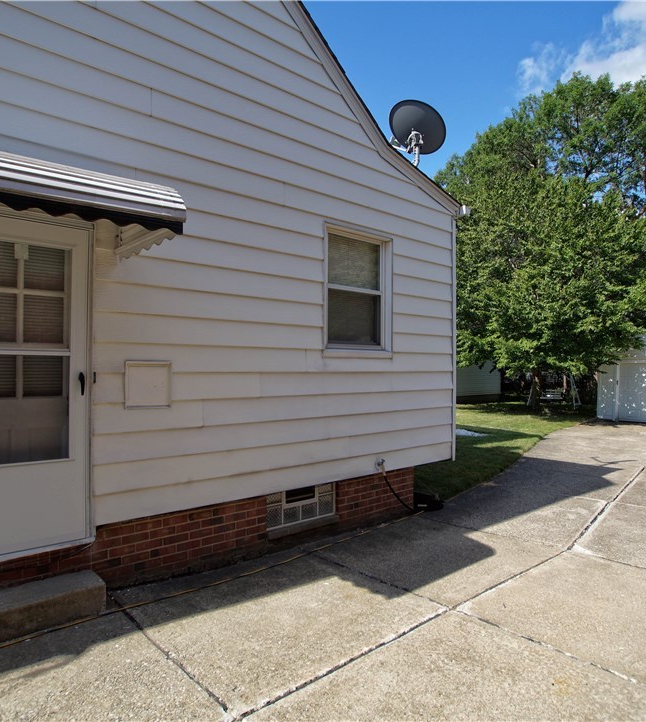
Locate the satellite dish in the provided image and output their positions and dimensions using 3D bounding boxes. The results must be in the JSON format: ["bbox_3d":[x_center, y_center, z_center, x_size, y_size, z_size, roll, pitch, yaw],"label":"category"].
[{"bbox_3d":[1.084,-2.666,5.650,0.710,0.770,0.550,0,0,-20],"label":"satellite dish"}]

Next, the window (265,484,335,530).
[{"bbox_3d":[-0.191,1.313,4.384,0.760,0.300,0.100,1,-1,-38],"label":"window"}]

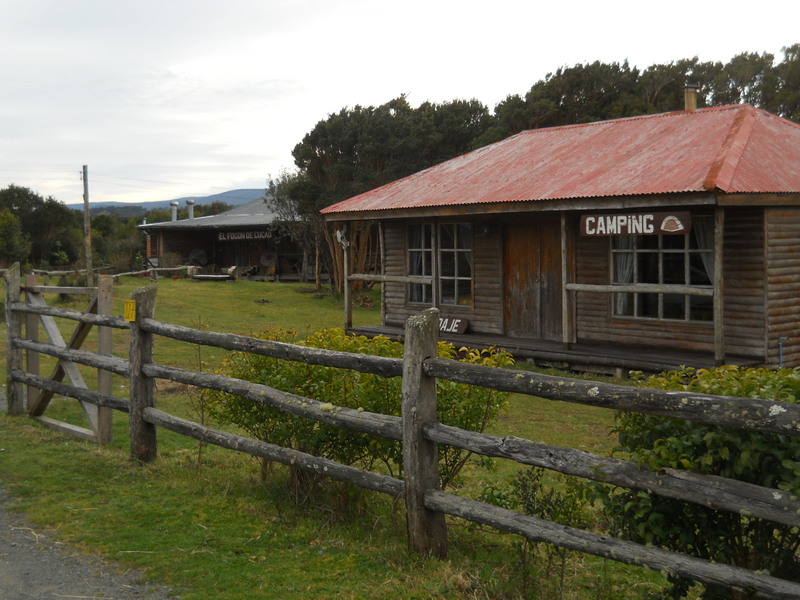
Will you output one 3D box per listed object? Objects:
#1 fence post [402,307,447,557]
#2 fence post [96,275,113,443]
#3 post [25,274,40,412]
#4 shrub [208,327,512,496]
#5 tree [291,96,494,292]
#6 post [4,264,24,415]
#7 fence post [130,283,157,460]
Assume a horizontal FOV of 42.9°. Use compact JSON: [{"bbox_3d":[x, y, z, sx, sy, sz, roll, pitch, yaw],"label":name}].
[{"bbox_3d":[0.124,0.692,5.350,0.160,1.290,0.160,-4,5,-44],"label":"fence post"},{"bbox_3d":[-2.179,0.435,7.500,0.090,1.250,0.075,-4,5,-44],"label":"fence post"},{"bbox_3d":[-3.307,0.391,9.150,0.090,1.240,0.075,-4,5,-44],"label":"post"},{"bbox_3d":[-0.267,0.752,7.050,2.000,1.070,1.200,0,4,9],"label":"shrub"},{"bbox_3d":[-0.229,-3.216,31.000,5.900,5.800,5.000,-1,4,0],"label":"tree"},{"bbox_3d":[-3.445,0.353,9.100,0.130,1.330,0.130,-4,5,-44],"label":"post"},{"bbox_3d":[-1.841,0.528,7.300,0.140,1.270,0.140,-4,5,-44],"label":"fence post"}]

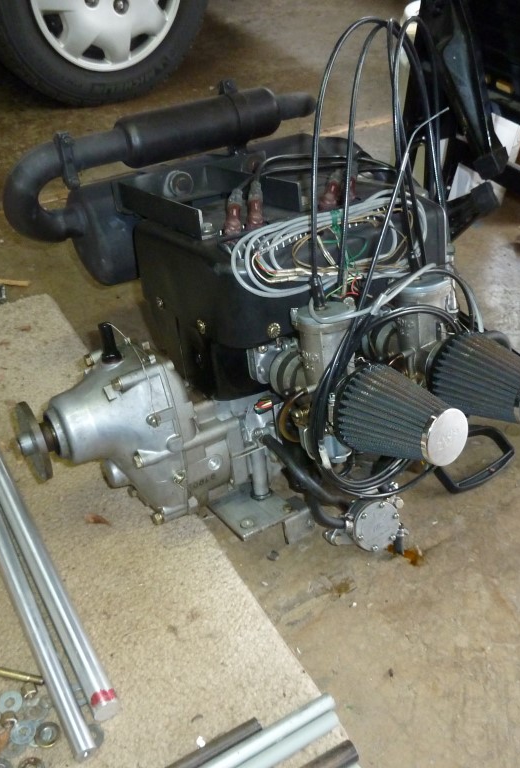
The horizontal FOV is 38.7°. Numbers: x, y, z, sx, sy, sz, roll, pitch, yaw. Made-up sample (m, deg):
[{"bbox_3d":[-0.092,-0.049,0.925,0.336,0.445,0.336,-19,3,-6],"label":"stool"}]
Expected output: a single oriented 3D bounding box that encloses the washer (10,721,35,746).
[{"bbox_3d":[-0.222,0.327,0.694,0.023,0.002,0.023,0,42,0],"label":"washer"}]

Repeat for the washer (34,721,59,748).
[{"bbox_3d":[-0.199,0.328,0.691,0.024,0.004,0.024,0,42,0],"label":"washer"}]

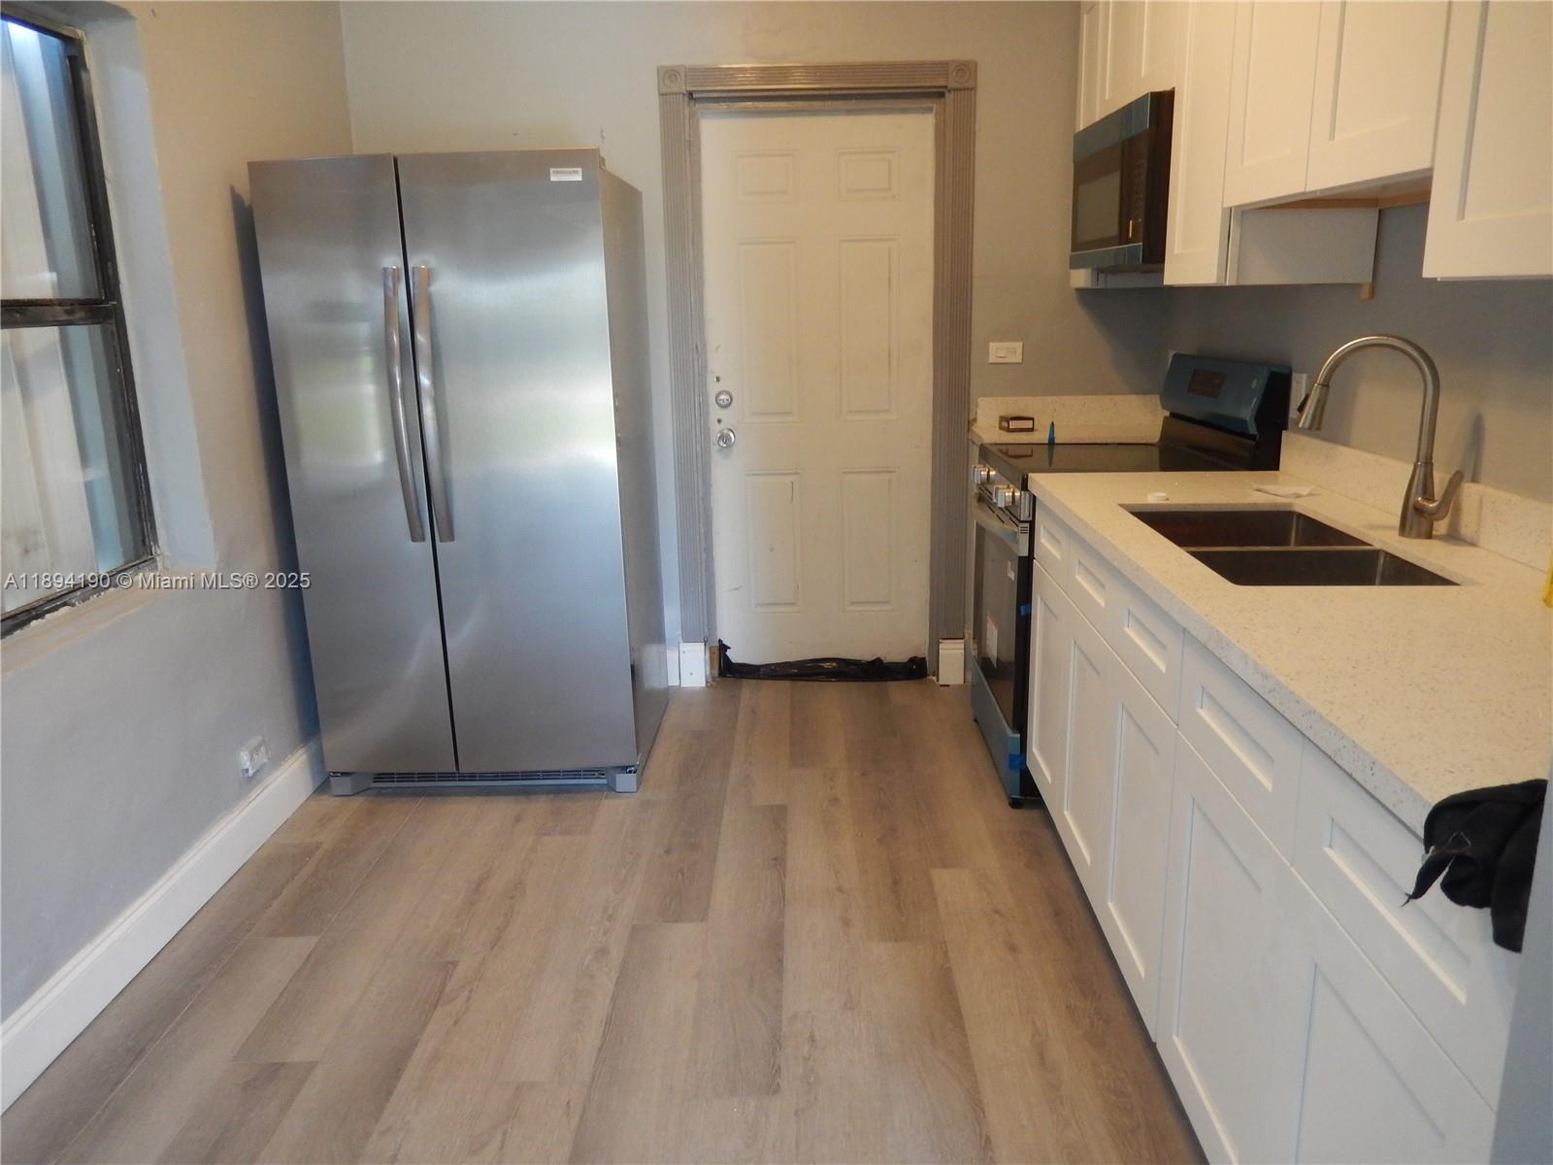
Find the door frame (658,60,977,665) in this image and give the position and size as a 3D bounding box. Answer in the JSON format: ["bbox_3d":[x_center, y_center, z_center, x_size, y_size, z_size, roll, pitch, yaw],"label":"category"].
[{"bbox_3d":[0.151,-0.667,3.849,1.022,2.040,0.126,-1,15,2],"label":"door frame"}]

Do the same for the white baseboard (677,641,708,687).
[{"bbox_3d":[-0.303,0.299,4.069,0.094,0.168,0.030,-1,15,2],"label":"white baseboard"}]

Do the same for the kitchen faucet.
[{"bbox_3d":[1.109,-0.264,2.054,0.265,0.371,0.101,-1,15,2],"label":"kitchen faucet"}]

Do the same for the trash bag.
[{"bbox_3d":[0.172,0.289,4.133,0.786,0.136,0.101,-1,15,2],"label":"trash bag"}]

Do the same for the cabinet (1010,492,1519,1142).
[{"bbox_3d":[0.957,0.444,1.998,0.609,0.881,2.055,-1,15,2],"label":"cabinet"}]

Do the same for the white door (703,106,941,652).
[{"bbox_3d":[0.153,-0.608,3.912,0.790,1.934,0.055,-1,15,2],"label":"white door"}]

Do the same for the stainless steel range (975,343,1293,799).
[{"bbox_3d":[0.952,-0.052,3.303,0.690,1.183,0.760,-1,15,2],"label":"stainless steel range"}]

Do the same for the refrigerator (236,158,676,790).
[{"bbox_3d":[-0.845,-0.315,3.349,0.878,1.742,0.836,-1,15,2],"label":"refrigerator"}]

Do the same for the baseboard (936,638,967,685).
[{"bbox_3d":[0.634,0.286,4.043,0.098,0.168,0.030,-1,15,2],"label":"baseboard"}]

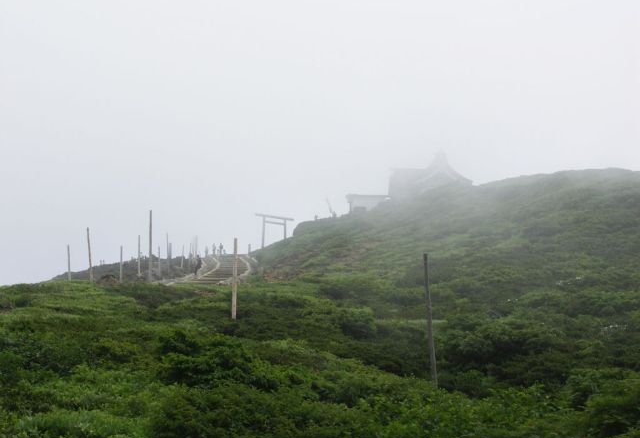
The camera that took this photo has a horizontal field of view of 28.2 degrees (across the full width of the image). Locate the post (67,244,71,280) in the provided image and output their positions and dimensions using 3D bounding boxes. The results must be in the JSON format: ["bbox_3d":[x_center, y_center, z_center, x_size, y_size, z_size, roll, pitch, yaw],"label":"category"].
[{"bbox_3d":[-18.262,3.244,93.000,0.160,2.850,0.160,-3,-7,0],"label":"post"}]

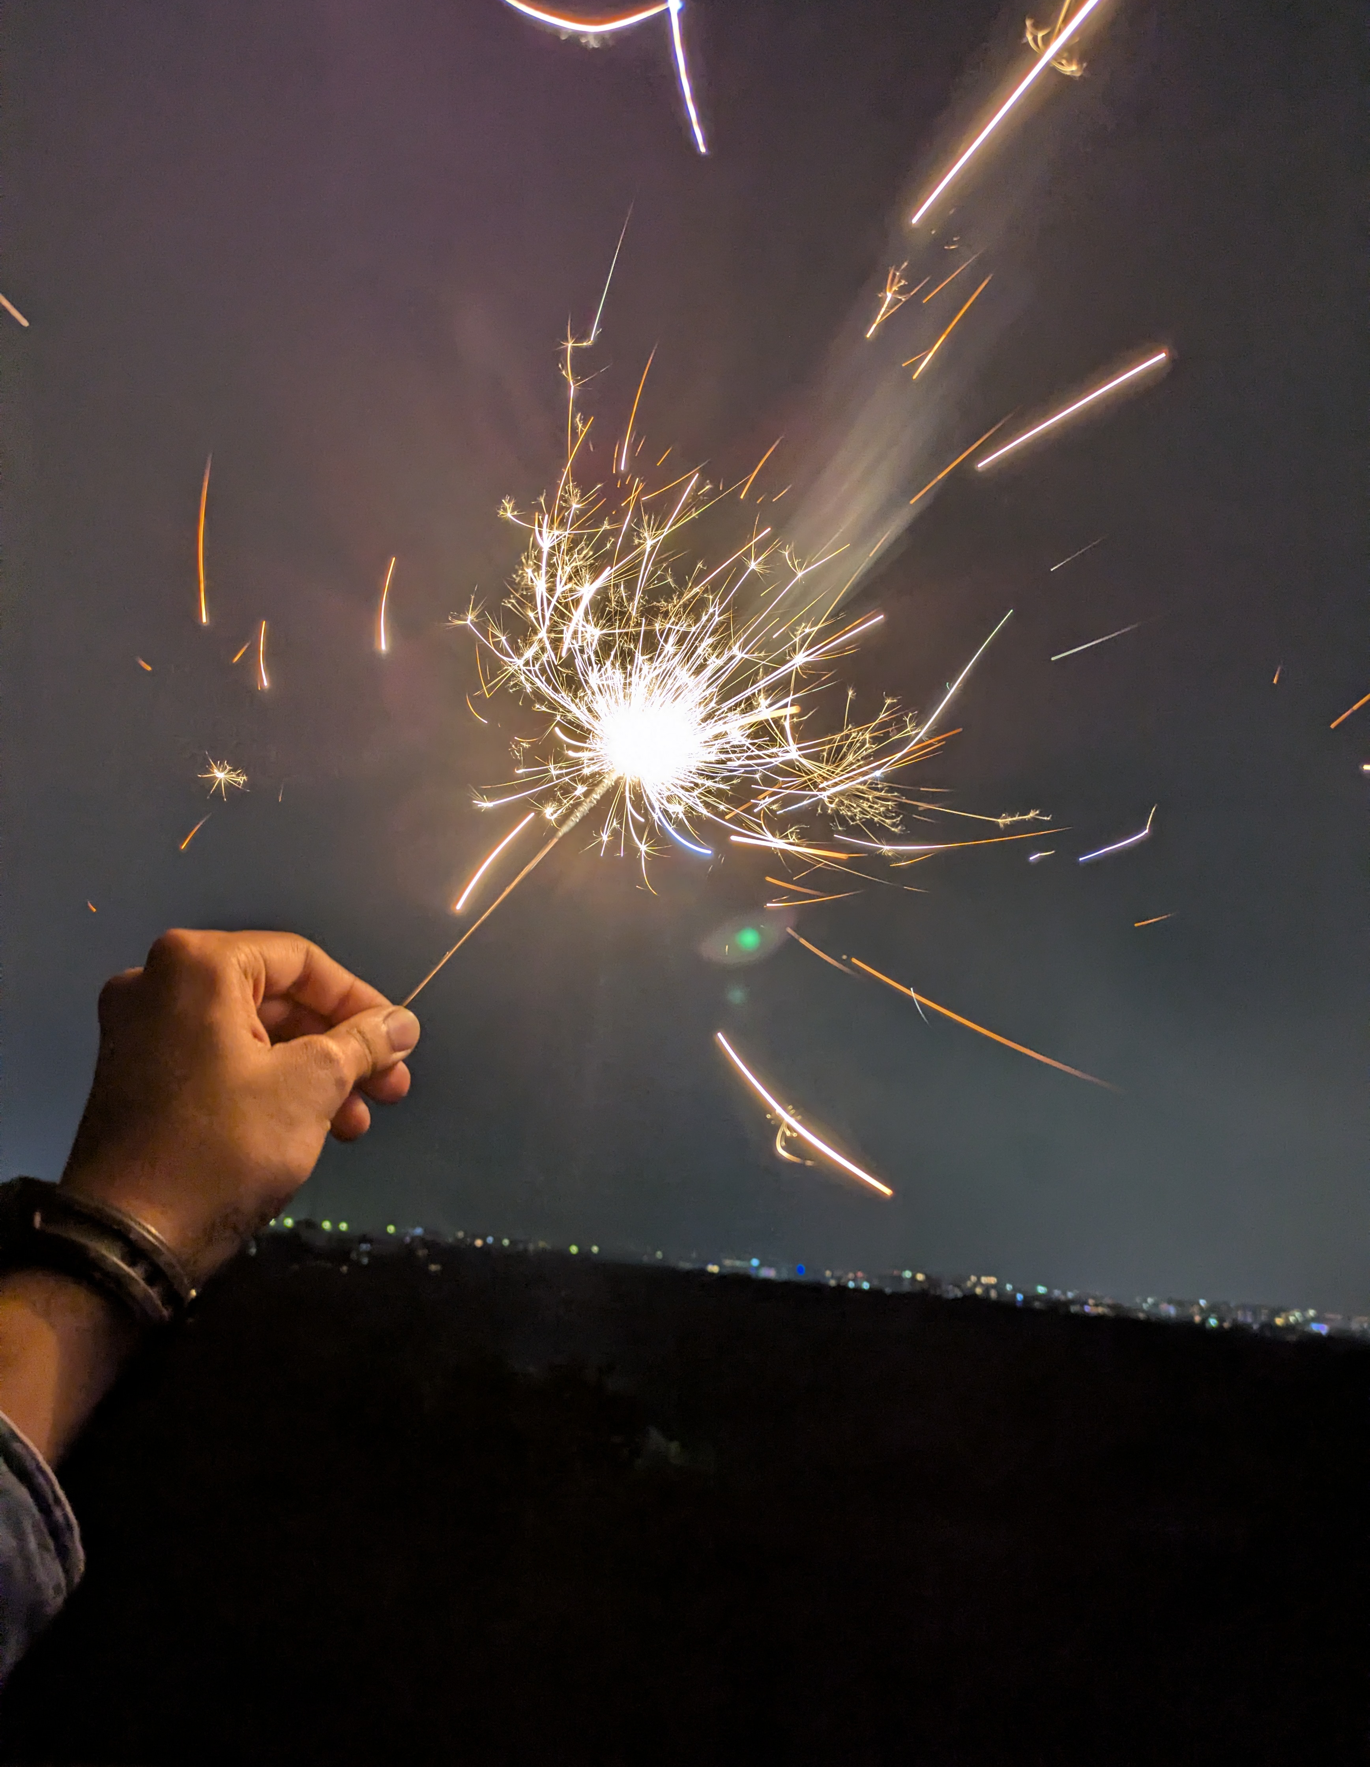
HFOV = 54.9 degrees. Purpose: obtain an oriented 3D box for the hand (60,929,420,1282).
[{"bbox_3d":[-0.157,0.078,0.470,0.090,0.120,0.100,-5,-22,39],"label":"hand"}]

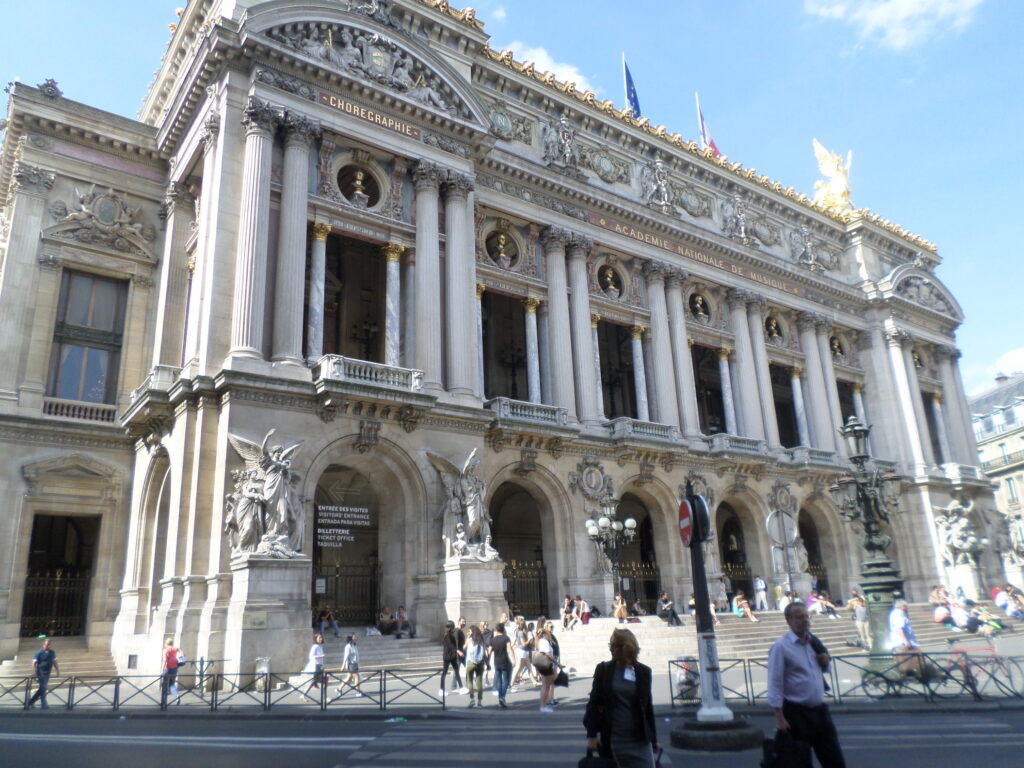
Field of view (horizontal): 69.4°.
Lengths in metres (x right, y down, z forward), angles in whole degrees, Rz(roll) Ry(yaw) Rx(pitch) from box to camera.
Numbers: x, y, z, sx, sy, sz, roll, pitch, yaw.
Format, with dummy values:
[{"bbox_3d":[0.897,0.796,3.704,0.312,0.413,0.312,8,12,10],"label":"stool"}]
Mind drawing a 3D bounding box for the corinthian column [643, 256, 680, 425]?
[{"bbox_3d":[8.479,-2.008,41.466,1.280,10.360,1.280,10,-20,-34],"label":"corinthian column"}]

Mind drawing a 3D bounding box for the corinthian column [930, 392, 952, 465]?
[{"bbox_3d":[32.854,3.339,56.423,0.720,6.127,0.720,10,-20,-34],"label":"corinthian column"}]

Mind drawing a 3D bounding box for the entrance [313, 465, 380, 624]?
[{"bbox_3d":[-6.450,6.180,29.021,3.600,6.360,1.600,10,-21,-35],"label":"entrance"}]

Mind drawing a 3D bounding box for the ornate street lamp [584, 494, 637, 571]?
[{"bbox_3d":[3.988,6.666,28.830,1.900,4.640,1.900,10,-20,-34],"label":"ornate street lamp"}]

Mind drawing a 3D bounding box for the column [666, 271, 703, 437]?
[{"bbox_3d":[9.763,-1.791,42.345,1.280,10.360,1.280,10,-20,-34],"label":"column"}]

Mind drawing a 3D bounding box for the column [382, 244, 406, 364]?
[{"bbox_3d":[-4.899,-3.043,30.571,0.720,6.127,0.720,10,-20,-34],"label":"column"}]

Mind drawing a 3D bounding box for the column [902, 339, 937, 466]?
[{"bbox_3d":[30.733,1.288,56.138,1.270,10.400,1.270,10,-20,-36],"label":"column"}]

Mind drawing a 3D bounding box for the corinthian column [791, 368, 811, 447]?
[{"bbox_3d":[19.523,1.731,50.020,0.760,5.880,0.760,10,-21,-35],"label":"corinthian column"}]

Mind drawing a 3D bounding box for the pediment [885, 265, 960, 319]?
[{"bbox_3d":[33.361,-7.406,60.519,10.900,3.600,1.600,10,-20,-36],"label":"pediment"}]

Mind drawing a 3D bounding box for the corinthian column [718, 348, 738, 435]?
[{"bbox_3d":[14.266,0.549,48.315,0.720,6.095,0.720,10,-21,-35],"label":"corinthian column"}]

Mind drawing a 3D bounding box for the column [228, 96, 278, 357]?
[{"bbox_3d":[-9.447,-5.591,27.047,1.270,10.400,1.270,10,-20,-36],"label":"column"}]

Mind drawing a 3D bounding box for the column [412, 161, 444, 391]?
[{"bbox_3d":[-3.527,-4.577,31.334,1.270,10.400,1.270,-2,-16,-1],"label":"column"}]

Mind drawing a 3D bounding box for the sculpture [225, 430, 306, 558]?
[{"bbox_3d":[-8.218,3.673,24.983,2.600,4.372,1.500,10,-21,-35],"label":"sculpture"}]

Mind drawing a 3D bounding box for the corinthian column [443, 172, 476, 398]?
[{"bbox_3d":[-2.307,-4.768,34.339,1.280,11.156,1.280,10,-21,-35],"label":"corinthian column"}]

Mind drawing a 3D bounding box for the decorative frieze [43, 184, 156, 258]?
[{"bbox_3d":[-18.080,-7.327,32.880,4.500,3.450,0.550,10,-20,-34],"label":"decorative frieze"}]

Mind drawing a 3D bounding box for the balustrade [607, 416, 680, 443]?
[{"bbox_3d":[7.220,2.717,40.471,4.240,0.980,1.458,10,-21,-35],"label":"balustrade"}]

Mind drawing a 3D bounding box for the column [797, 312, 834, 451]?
[{"bbox_3d":[20.984,0.052,50.836,1.250,10.450,1.250,10,-21,-35],"label":"column"}]

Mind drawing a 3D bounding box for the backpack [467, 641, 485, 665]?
[{"bbox_3d":[-0.780,5.737,15.800,0.320,0.450,0.200,3,-18,-17],"label":"backpack"}]

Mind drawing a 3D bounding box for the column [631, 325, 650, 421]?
[{"bbox_3d":[7.455,-0.568,43.526,0.720,6.095,0.720,10,-21,-35],"label":"column"}]

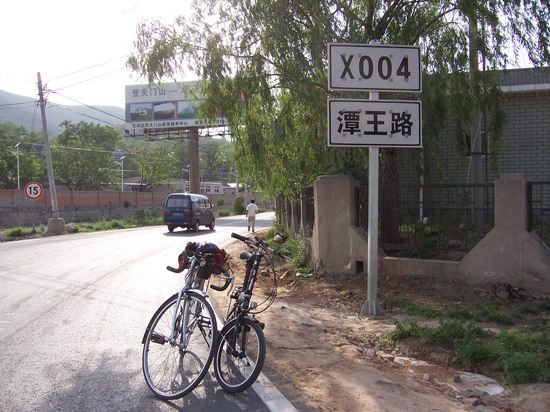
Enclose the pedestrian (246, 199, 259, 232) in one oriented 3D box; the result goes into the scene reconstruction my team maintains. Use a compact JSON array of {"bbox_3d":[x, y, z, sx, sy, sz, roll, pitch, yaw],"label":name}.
[{"bbox_3d":[-1.170,0.540,27.200,0.570,1.710,0.420,0,1,6],"label":"pedestrian"}]

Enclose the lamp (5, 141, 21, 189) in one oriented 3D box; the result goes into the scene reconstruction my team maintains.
[{"bbox_3d":[-24.000,-2.330,48.000,1.500,6.900,0.600,0,1,18],"label":"lamp"}]

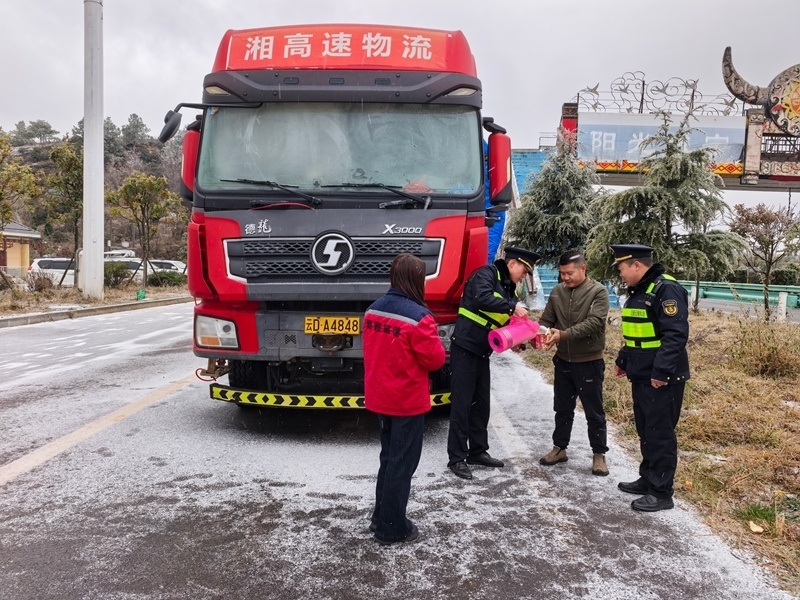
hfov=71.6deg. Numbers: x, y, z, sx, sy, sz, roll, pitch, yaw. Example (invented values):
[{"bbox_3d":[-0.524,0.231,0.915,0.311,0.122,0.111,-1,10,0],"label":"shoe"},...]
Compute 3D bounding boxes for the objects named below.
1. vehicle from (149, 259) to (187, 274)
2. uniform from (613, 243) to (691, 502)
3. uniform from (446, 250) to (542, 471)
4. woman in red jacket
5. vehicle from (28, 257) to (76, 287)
[{"bbox_3d":[-14.400,-1.600,34.400,4.600,1.700,1.850,1,4,6],"label":"vehicle"},{"bbox_3d":[1.681,0.496,3.734,0.420,1.740,0.540,0,4,-13],"label":"uniform"},{"bbox_3d":[0.732,0.459,4.279,0.650,1.720,0.550,2,4,17],"label":"uniform"},{"bbox_3d":[0.017,0.558,3.226,0.380,1.650,0.500,-3,5,-44],"label":"woman in red jacket"},{"bbox_3d":[-16.800,-1.330,29.500,4.750,1.850,1.870,1,4,3],"label":"vehicle"}]

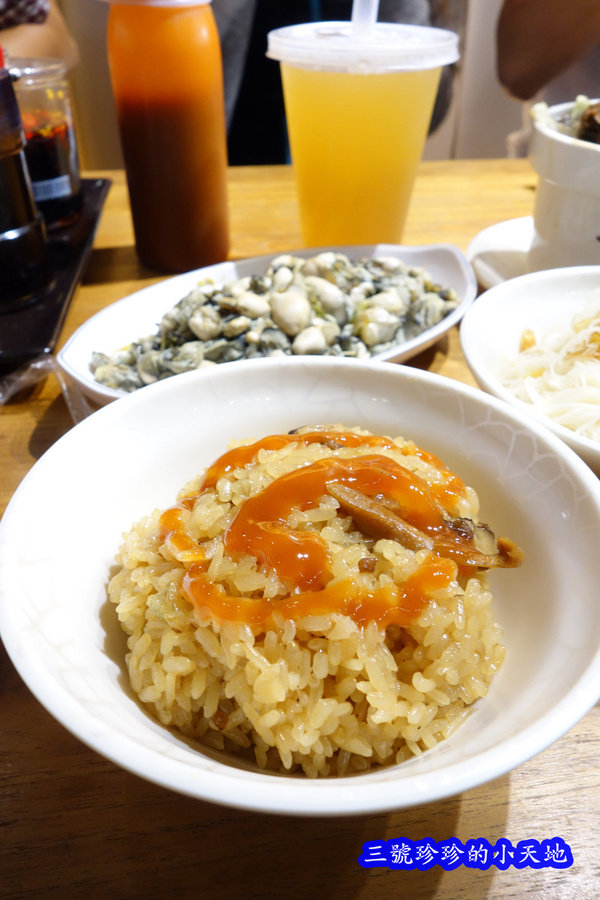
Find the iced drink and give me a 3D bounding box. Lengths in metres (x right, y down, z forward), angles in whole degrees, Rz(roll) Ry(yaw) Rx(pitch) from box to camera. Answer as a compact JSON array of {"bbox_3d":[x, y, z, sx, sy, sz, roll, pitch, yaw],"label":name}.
[{"bbox_3d":[0.032,-0.158,0.391,0.097,0.128,0.097,0,38,0],"label":"iced drink"}]

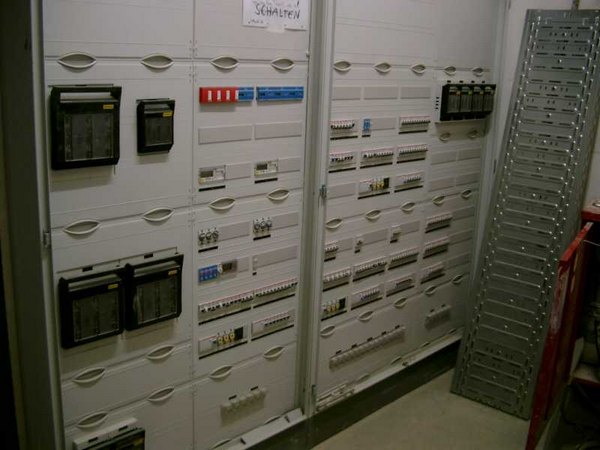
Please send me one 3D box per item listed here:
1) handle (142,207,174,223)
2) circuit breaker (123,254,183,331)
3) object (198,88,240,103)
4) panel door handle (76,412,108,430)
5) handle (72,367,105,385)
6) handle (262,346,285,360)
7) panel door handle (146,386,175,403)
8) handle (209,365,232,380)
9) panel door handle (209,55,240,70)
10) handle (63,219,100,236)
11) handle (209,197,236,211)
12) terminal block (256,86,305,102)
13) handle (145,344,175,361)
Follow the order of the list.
[{"bbox_3d":[-0.420,-0.031,1.920,0.021,0.045,0.110,16,20,42],"label":"handle"},{"bbox_3d":[-0.445,0.203,1.973,0.047,0.196,0.176,16,20,43],"label":"circuit breaker"},{"bbox_3d":[-0.252,-0.407,2.012,0.022,0.047,0.143,16,20,43],"label":"object"},{"bbox_3d":[-0.620,0.591,1.926,0.020,0.036,0.101,16,20,43],"label":"panel door handle"},{"bbox_3d":[-0.618,0.446,1.886,0.020,0.036,0.101,16,20,43],"label":"handle"},{"bbox_3d":[-0.095,0.481,2.413,0.021,0.045,0.110,16,20,42],"label":"handle"},{"bbox_3d":[-0.447,0.549,2.073,0.021,0.045,0.110,16,20,42],"label":"panel door handle"},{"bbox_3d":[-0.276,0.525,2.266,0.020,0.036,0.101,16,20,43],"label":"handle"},{"bbox_3d":[-0.229,-0.499,1.975,0.021,0.045,0.110,16,20,42],"label":"panel door handle"},{"bbox_3d":[-0.601,0.008,1.774,0.020,0.036,0.103,16,20,43],"label":"handle"},{"bbox_3d":[-0.251,-0.069,2.116,0.020,0.036,0.103,16,20,43],"label":"handle"},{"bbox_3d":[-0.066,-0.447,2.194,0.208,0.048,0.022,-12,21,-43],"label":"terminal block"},{"bbox_3d":[-0.440,0.406,2.034,0.021,0.045,0.110,16,20,42],"label":"handle"}]

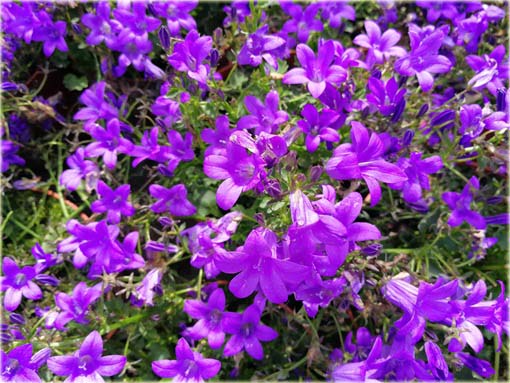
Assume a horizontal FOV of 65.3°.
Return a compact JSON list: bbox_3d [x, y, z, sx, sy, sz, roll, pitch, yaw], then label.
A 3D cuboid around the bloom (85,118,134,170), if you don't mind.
[{"bbox_3d":[-0.102,-0.033,0.280,0.034,0.021,0.035,0,71,-9],"label":"bloom"}]

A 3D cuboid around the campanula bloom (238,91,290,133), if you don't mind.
[{"bbox_3d":[0.005,-0.053,0.265,0.034,0.022,0.032,0,66,0],"label":"campanula bloom"}]

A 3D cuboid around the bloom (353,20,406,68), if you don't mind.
[{"bbox_3d":[0.085,-0.100,0.270,0.036,0.022,0.035,0,60,-3],"label":"bloom"}]

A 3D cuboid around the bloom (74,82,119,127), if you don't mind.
[{"bbox_3d":[-0.118,-0.065,0.295,0.033,0.021,0.032,0,65,3],"label":"bloom"}]

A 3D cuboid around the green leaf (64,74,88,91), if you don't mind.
[{"bbox_3d":[-0.151,-0.092,0.335,0.022,0.007,0.020,0,50,0],"label":"green leaf"}]

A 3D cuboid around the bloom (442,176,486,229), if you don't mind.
[{"bbox_3d":[0.150,0.008,0.285,0.033,0.020,0.036,0,84,6],"label":"bloom"}]

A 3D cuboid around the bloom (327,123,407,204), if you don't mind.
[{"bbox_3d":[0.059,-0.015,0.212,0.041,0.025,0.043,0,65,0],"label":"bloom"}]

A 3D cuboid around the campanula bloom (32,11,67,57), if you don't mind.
[{"bbox_3d":[-0.168,-0.128,0.325,0.030,0.019,0.034,0,87,-16],"label":"campanula bloom"}]

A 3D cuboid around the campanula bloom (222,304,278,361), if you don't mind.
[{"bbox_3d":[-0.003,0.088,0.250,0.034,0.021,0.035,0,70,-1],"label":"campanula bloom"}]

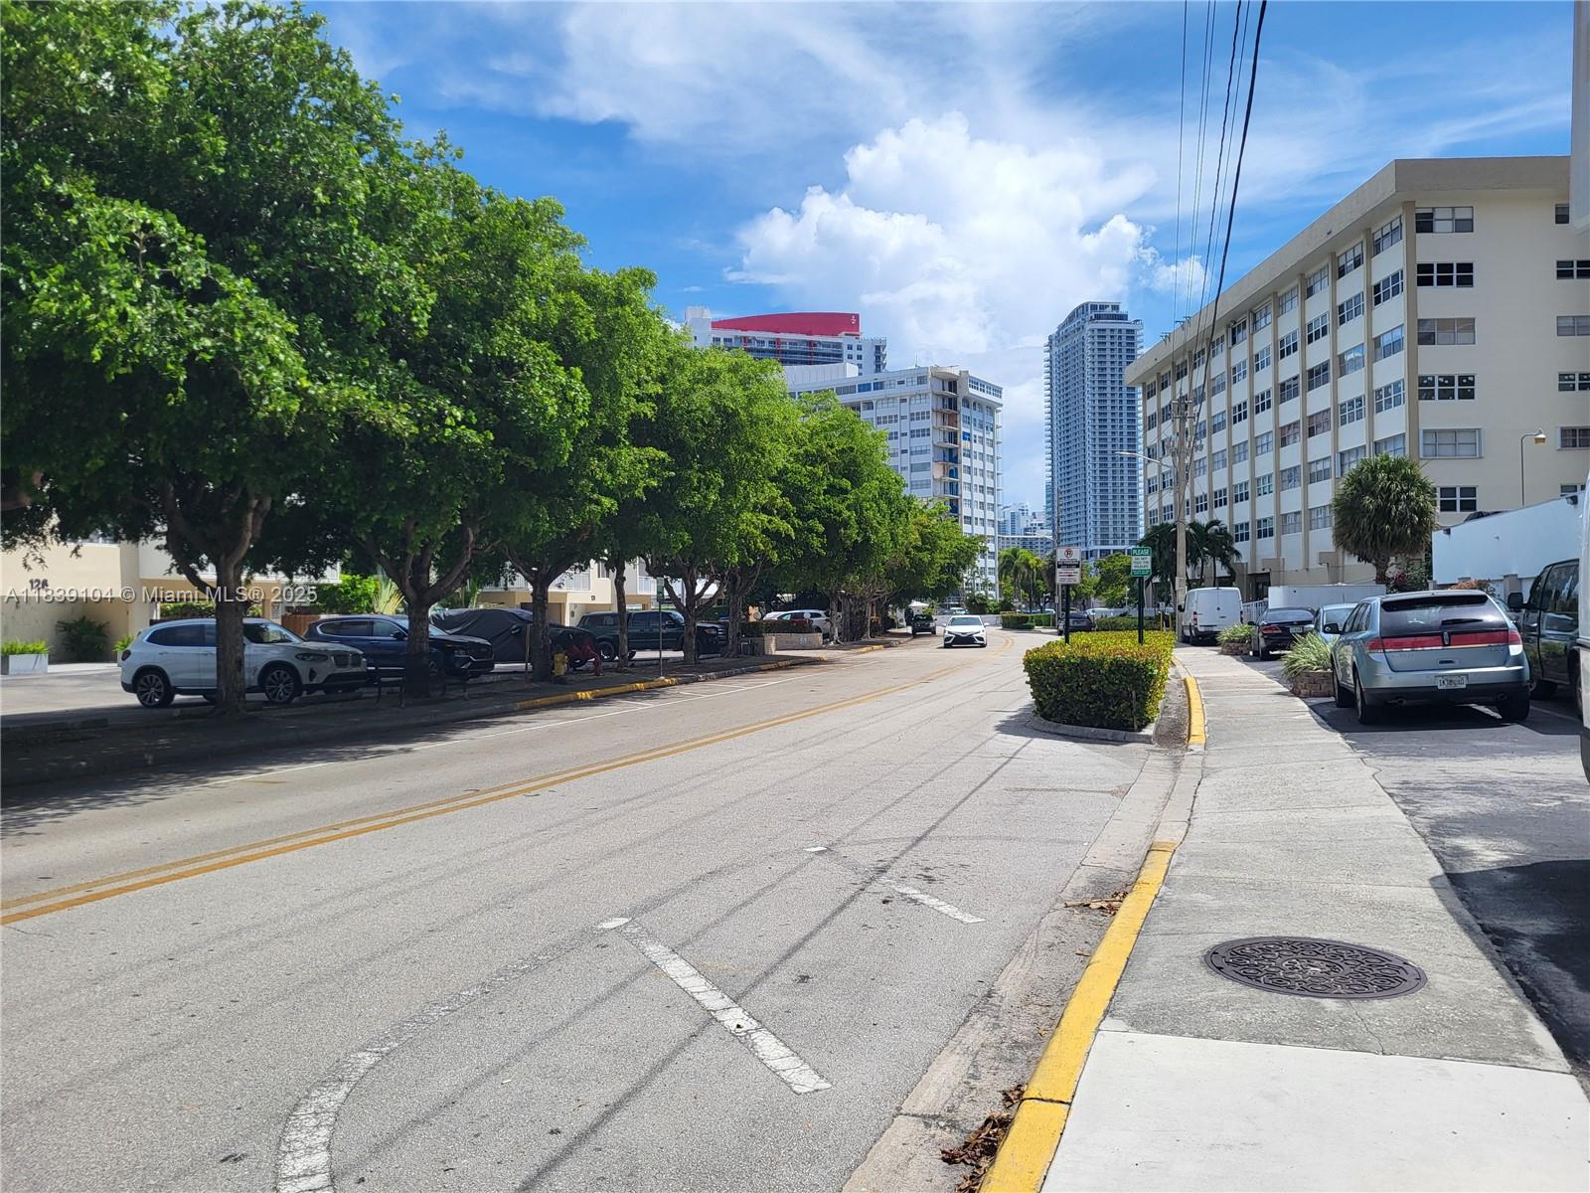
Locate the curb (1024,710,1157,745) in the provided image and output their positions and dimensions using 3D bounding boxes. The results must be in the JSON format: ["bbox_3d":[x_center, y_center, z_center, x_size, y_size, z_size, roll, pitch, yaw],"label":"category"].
[{"bbox_3d":[3.500,1.645,15.250,0.750,0.150,3.300,-1,-1,-12],"label":"curb"}]

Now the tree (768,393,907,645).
[{"bbox_3d":[1.986,-3.490,57.000,7.200,11.600,7.000,-1,-1,0],"label":"tree"}]

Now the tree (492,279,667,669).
[{"bbox_3d":[-5.335,-2.712,27.800,5.700,9.300,5.700,-1,-1,17],"label":"tree"}]

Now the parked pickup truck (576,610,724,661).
[{"bbox_3d":[-5.406,1.501,45.000,5.400,1.800,1.920,-1,-1,13],"label":"parked pickup truck"}]

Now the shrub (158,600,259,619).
[{"bbox_3d":[-20.583,1.326,41.991,1.300,2.100,4.200,-1,-1,17],"label":"shrub"}]

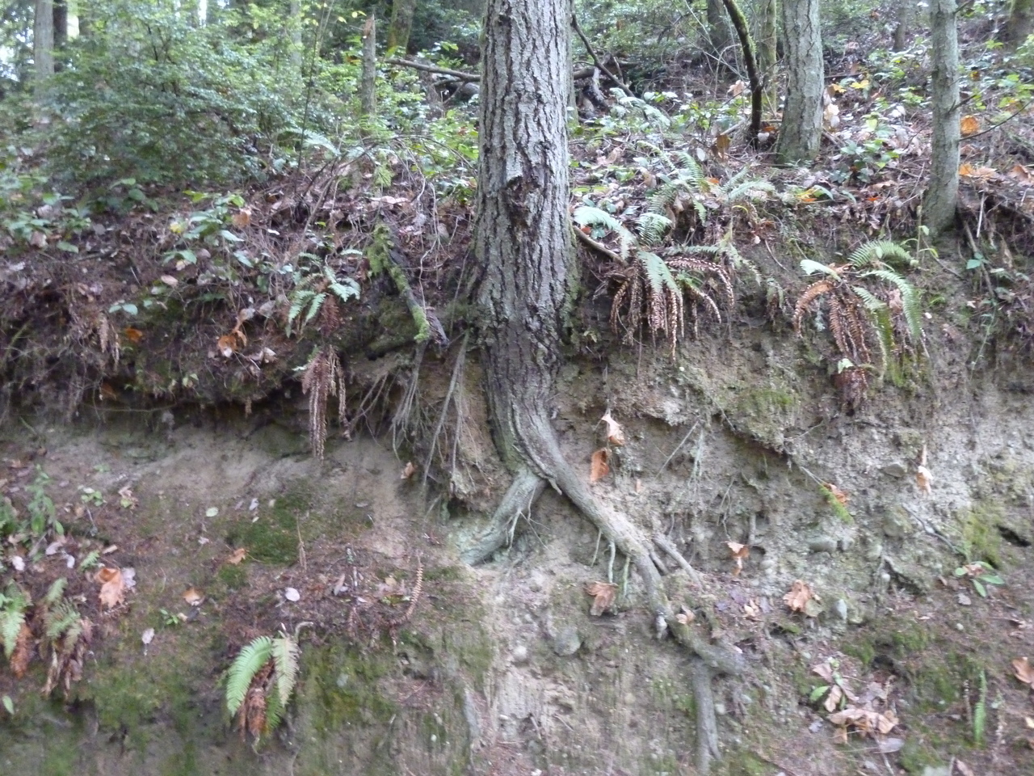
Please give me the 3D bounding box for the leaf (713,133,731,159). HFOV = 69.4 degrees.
[{"bbox_3d":[1.426,-1.685,5.200,0.124,0.180,0.090,0,0,0],"label":"leaf"}]

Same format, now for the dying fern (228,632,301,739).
[{"bbox_3d":[-1.123,1.323,3.300,0.321,0.471,0.250,0,0,0],"label":"dying fern"}]

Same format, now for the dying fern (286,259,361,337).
[{"bbox_3d":[-1.010,-0.470,3.900,0.388,0.405,0.300,0,0,0],"label":"dying fern"}]

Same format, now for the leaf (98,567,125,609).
[{"bbox_3d":[-1.875,0.920,3.450,0.127,0.194,0.090,0,0,0],"label":"leaf"}]

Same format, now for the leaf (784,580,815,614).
[{"bbox_3d":[1.323,0.975,3.500,0.144,0.159,0.080,0,0,0],"label":"leaf"}]

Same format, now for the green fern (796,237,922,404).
[{"bbox_3d":[1.760,-0.327,3.850,0.666,0.858,0.400,0,0,0],"label":"green fern"}]

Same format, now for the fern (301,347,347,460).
[{"bbox_3d":[-0.959,0.074,3.700,0.224,0.560,0.200,0,0,0],"label":"fern"}]

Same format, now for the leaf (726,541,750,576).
[{"bbox_3d":[1.065,0.820,3.600,0.117,0.171,0.080,0,0,0],"label":"leaf"}]

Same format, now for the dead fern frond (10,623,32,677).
[{"bbox_3d":[-1.961,1.032,2.950,0.085,0.220,0.070,8,-16,-7],"label":"dead fern frond"}]

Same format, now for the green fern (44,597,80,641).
[{"bbox_3d":[-2.012,1.023,3.300,0.157,0.186,0.140,0,0,0],"label":"green fern"}]

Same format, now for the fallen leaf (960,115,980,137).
[{"bbox_3d":[3.335,-1.931,5.500,0.143,0.155,0.090,0,0,0],"label":"fallen leaf"}]

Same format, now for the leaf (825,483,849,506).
[{"bbox_3d":[1.583,0.526,3.700,0.120,0.120,0.080,0,0,0],"label":"leaf"}]

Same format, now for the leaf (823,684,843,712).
[{"bbox_3d":[1.337,1.307,3.150,0.082,0.129,0.060,0,0,0],"label":"leaf"}]

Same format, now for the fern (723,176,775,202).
[{"bbox_3d":[1.400,-1.195,4.500,0.321,0.156,0.250,0,0,0],"label":"fern"}]

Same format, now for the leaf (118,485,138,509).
[{"bbox_3d":[-1.875,0.528,3.600,0.093,0.117,0.070,0,0,0],"label":"leaf"}]

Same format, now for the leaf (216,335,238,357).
[{"bbox_3d":[-1.493,-0.214,3.850,0.108,0.117,0.080,0,0,0],"label":"leaf"}]

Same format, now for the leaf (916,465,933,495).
[{"bbox_3d":[2.074,0.467,3.800,0.082,0.156,0.060,0,0,0],"label":"leaf"}]

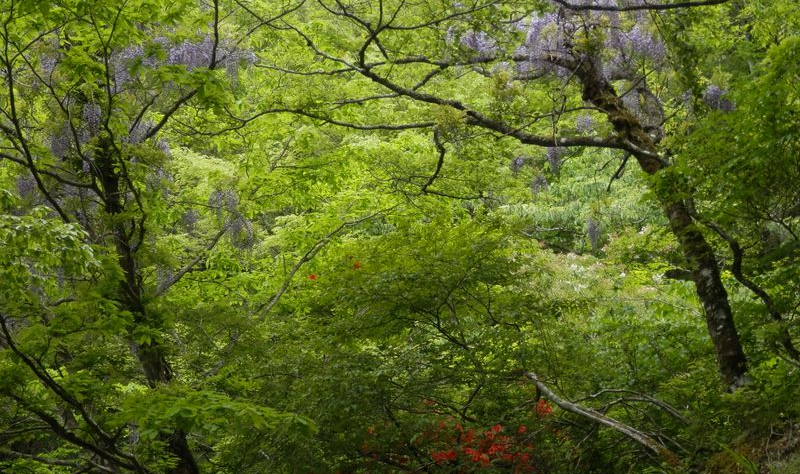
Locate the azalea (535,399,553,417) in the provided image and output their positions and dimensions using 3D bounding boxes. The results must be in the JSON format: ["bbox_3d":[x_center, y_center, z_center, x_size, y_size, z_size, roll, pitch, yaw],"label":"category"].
[{"bbox_3d":[1.035,1.237,9.000,0.130,0.130,0.117,0,-4,0],"label":"azalea"}]

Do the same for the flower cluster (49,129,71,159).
[{"bbox_3d":[-3.410,-0.926,12.500,0.220,0.300,0.198,0,-4,0],"label":"flower cluster"}]

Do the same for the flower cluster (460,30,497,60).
[{"bbox_3d":[0.818,-2.005,13.000,0.375,0.312,0.338,0,-4,0],"label":"flower cluster"}]

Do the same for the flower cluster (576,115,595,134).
[{"bbox_3d":[2.378,-1.442,16.000,0.231,0.231,0.208,0,-4,0],"label":"flower cluster"}]

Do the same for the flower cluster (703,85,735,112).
[{"bbox_3d":[3.445,-1.498,13.500,0.346,0.281,0.312,0,-4,0],"label":"flower cluster"}]

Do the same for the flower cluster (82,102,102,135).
[{"bbox_3d":[-3.080,-1.187,12.500,0.200,0.341,0.180,0,-4,0],"label":"flower cluster"}]

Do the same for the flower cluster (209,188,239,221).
[{"bbox_3d":[-1.980,-0.365,14.000,0.337,0.381,0.303,0,-4,0],"label":"flower cluster"}]

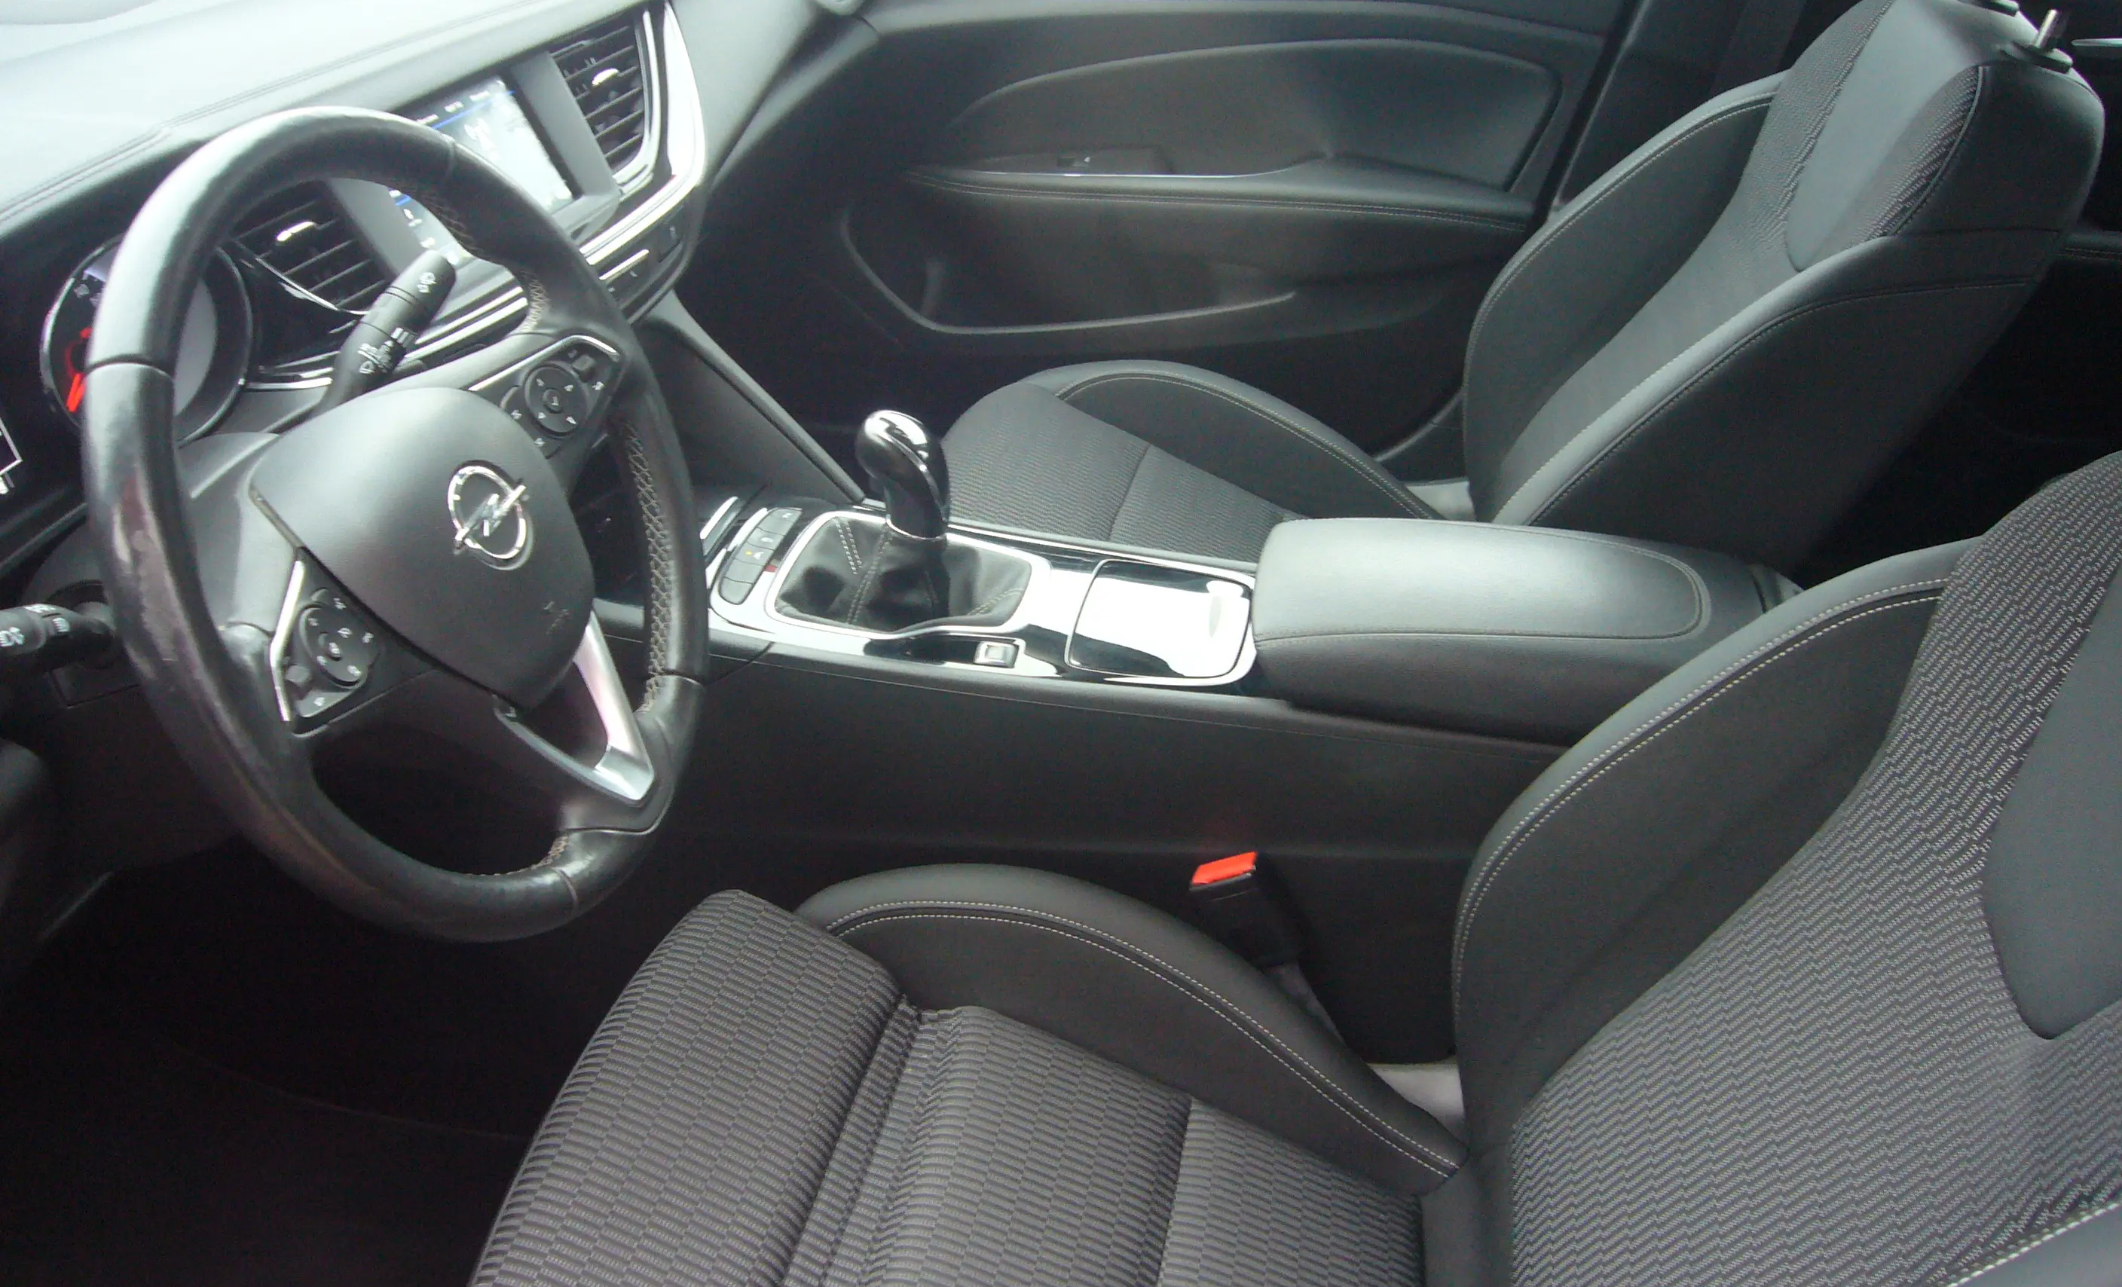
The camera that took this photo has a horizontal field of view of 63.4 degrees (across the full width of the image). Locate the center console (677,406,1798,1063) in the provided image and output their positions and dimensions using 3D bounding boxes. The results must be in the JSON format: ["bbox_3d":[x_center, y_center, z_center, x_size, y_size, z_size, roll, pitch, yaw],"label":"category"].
[{"bbox_3d":[0.112,0.064,1.242,0.785,0.405,0.216,8,37,9],"label":"center console"}]

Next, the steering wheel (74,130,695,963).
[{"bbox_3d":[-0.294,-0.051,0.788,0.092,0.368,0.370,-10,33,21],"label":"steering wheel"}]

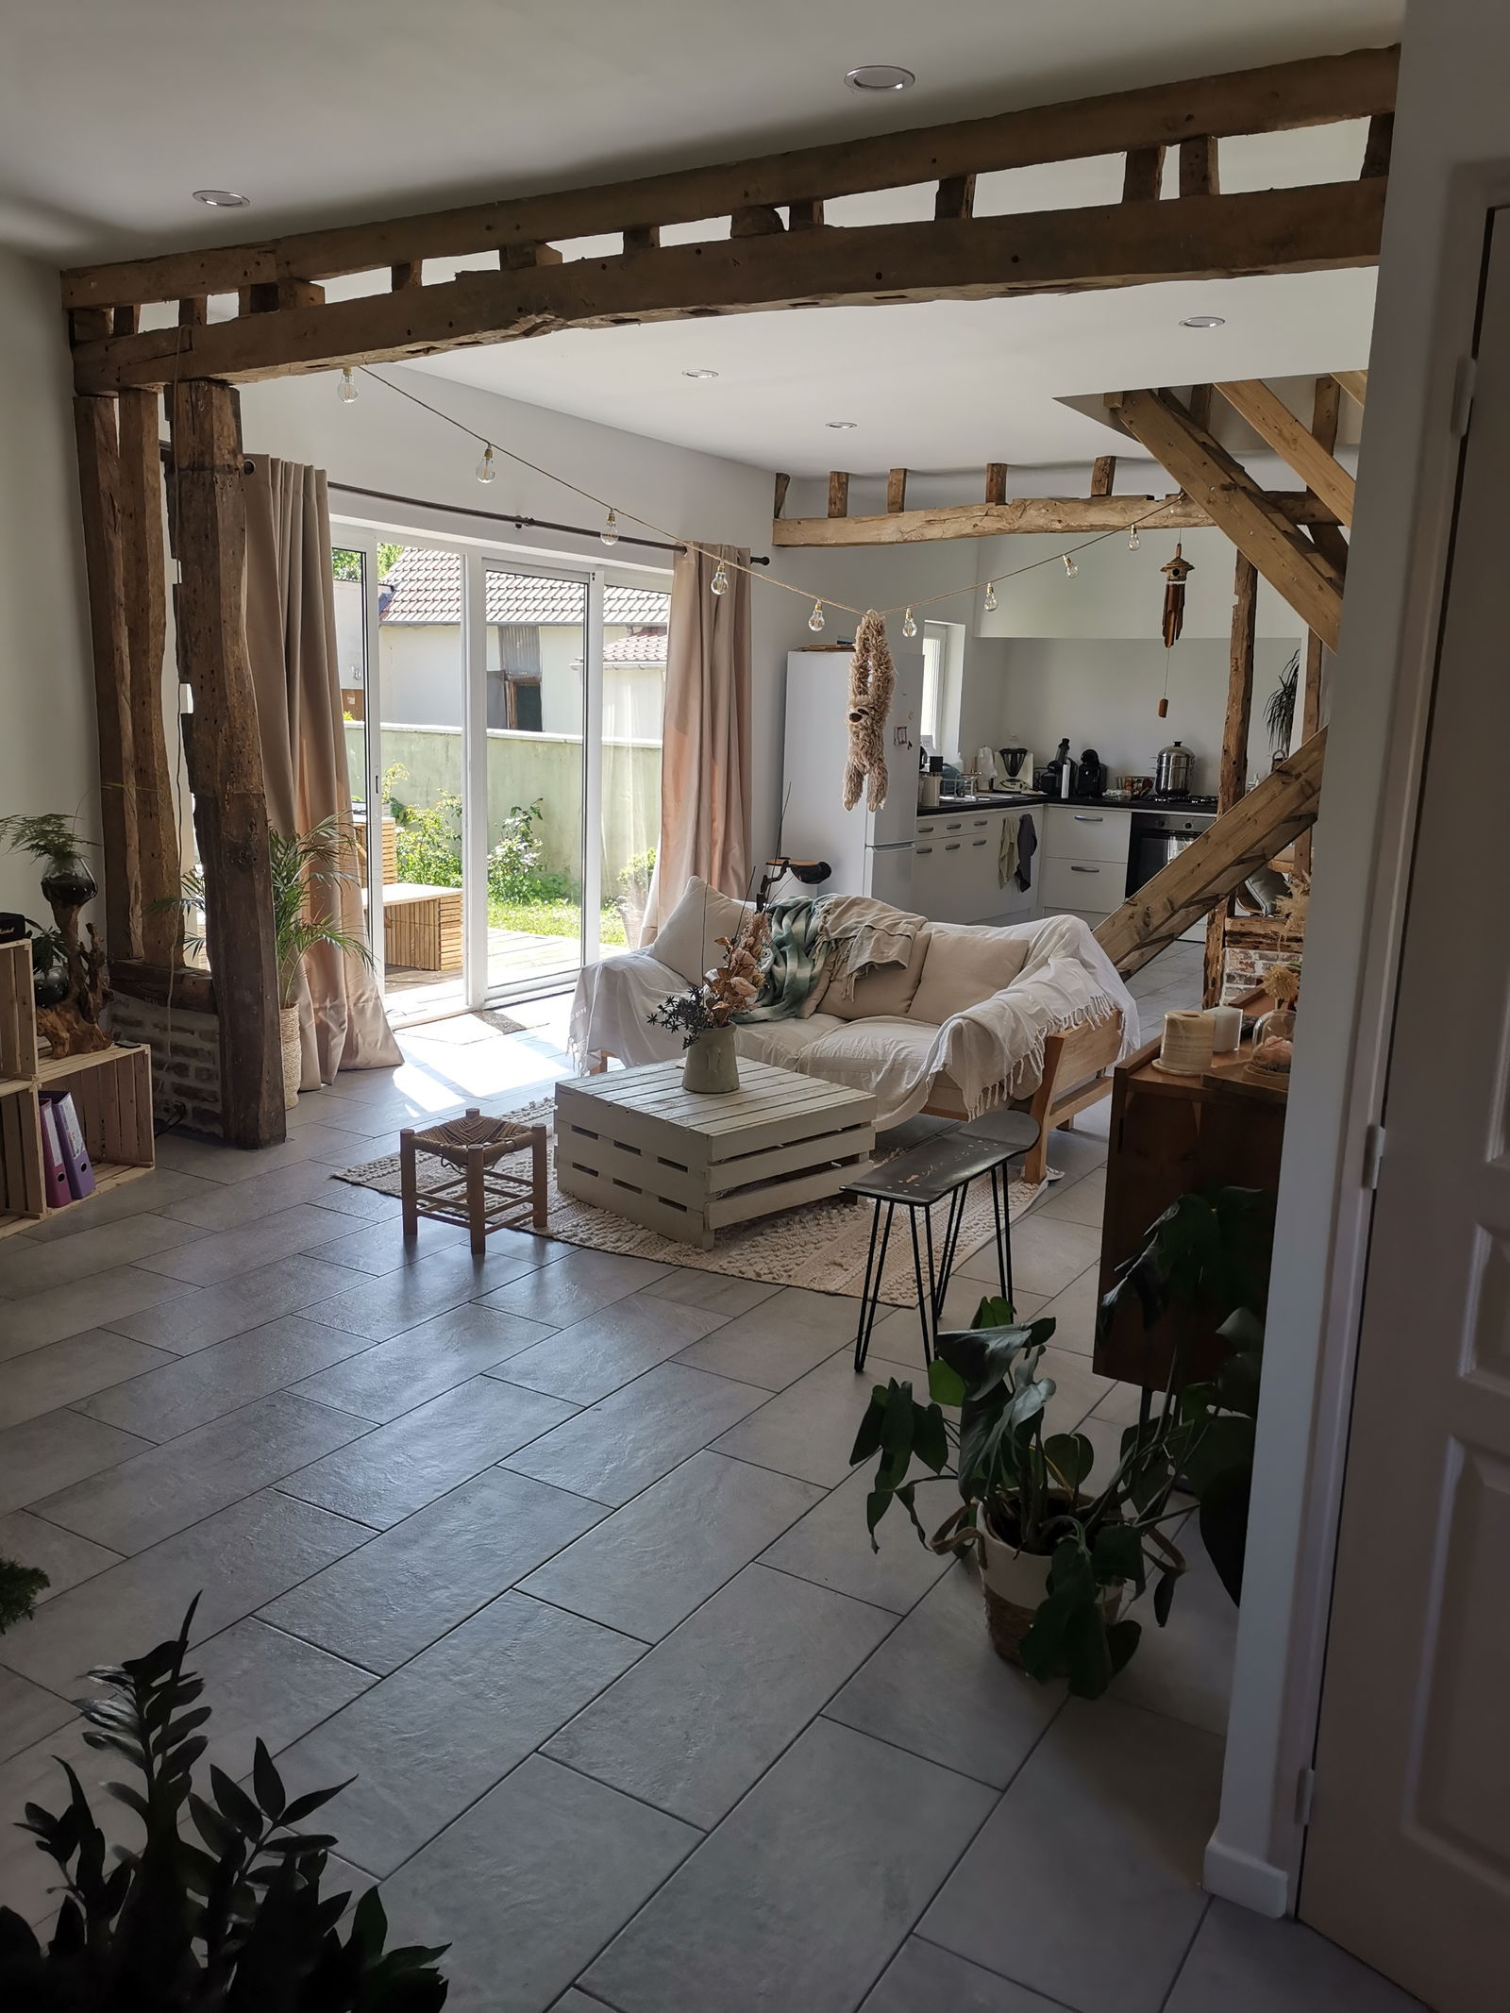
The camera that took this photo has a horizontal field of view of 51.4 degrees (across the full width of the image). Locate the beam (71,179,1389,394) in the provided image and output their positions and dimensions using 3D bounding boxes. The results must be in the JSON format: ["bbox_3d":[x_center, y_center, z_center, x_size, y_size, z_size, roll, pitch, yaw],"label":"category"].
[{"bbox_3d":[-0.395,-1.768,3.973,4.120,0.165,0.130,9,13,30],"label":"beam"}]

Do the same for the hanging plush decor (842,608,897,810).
[{"bbox_3d":[0.456,-1.184,6.240,0.180,0.770,0.190,-9,16,-43],"label":"hanging plush decor"}]

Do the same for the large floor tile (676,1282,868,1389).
[{"bbox_3d":[0.084,0.795,3.791,0.300,0.010,0.600,9,13,31],"label":"large floor tile"}]

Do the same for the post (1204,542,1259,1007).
[{"bbox_3d":[2.378,-1.167,7.829,0.110,2.370,0.110,9,13,30],"label":"post"}]

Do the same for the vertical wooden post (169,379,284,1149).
[{"bbox_3d":[-1.704,-0.733,5.111,0.200,2.420,0.135,7,14,29],"label":"vertical wooden post"}]

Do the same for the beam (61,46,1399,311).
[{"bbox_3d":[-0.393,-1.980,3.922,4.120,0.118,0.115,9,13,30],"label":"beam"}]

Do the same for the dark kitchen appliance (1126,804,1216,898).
[{"bbox_3d":[2.878,-1.012,10.544,0.600,0.590,0.550,9,13,31],"label":"dark kitchen appliance"}]

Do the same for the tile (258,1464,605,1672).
[{"bbox_3d":[-0.544,0.977,2.766,0.300,0.010,0.600,9,13,31],"label":"tile"}]

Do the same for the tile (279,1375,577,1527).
[{"bbox_3d":[-0.633,0.885,3.146,0.300,0.010,0.600,9,13,30],"label":"tile"}]

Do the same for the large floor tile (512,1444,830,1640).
[{"bbox_3d":[-0.133,0.976,2.876,0.300,0.010,0.600,8,13,31],"label":"large floor tile"}]

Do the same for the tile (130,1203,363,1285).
[{"bbox_3d":[-1.341,0.641,4.249,0.300,0.010,0.600,9,13,30],"label":"tile"}]

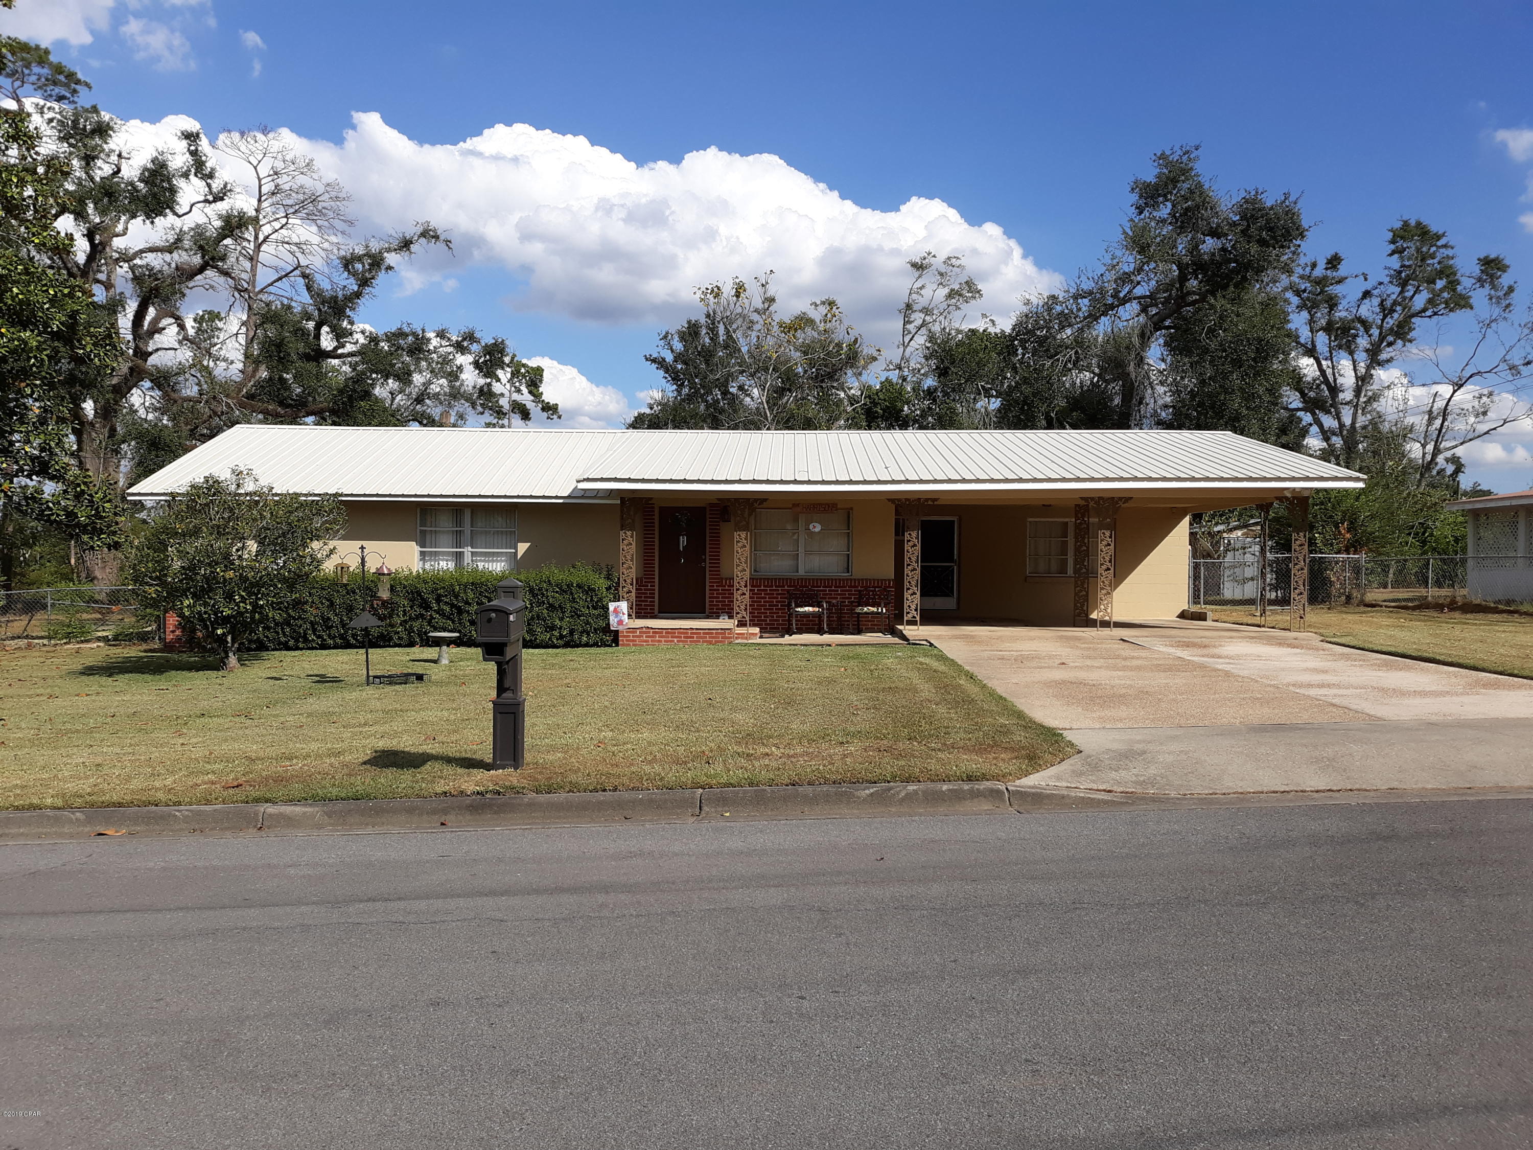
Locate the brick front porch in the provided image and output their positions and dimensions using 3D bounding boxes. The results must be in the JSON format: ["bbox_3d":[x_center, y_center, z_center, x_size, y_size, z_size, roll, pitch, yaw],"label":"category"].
[{"bbox_3d":[-1.330,1.014,21.700,2.400,0.400,1.700,0,0,1],"label":"brick front porch"}]

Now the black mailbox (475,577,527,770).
[{"bbox_3d":[-1.885,0.708,8.820,0.255,1.390,0.560,0,0,-1],"label":"black mailbox"}]

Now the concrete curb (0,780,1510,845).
[{"bbox_3d":[0.560,1.501,8.200,10.600,0.170,0.350,0,0,-10],"label":"concrete curb"}]

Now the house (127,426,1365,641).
[{"bbox_3d":[-0.850,-0.972,25.400,21.200,4.300,10.600,0,0,1],"label":"house"}]

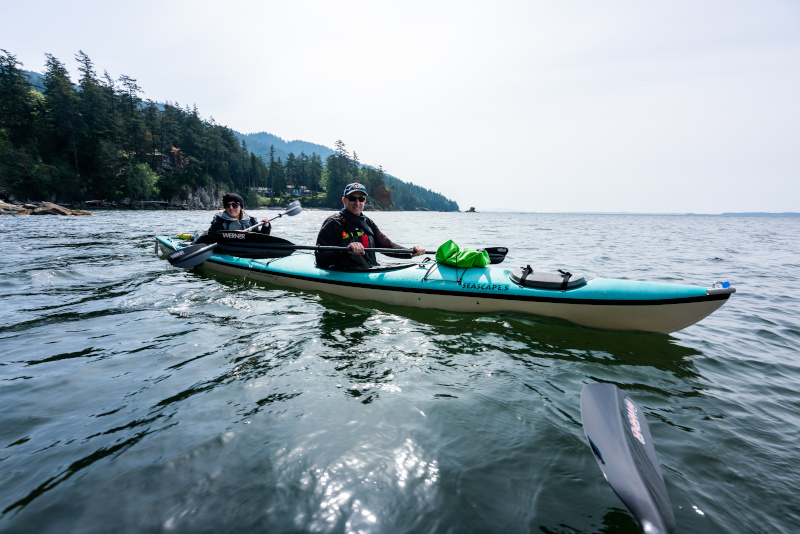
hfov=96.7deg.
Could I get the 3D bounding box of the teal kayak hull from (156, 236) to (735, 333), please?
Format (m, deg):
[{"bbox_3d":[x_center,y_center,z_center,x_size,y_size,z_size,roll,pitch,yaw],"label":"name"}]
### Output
[{"bbox_3d":[-0.725,0.042,3.281,5.710,0.430,0.730,5,10,30],"label":"teal kayak hull"}]

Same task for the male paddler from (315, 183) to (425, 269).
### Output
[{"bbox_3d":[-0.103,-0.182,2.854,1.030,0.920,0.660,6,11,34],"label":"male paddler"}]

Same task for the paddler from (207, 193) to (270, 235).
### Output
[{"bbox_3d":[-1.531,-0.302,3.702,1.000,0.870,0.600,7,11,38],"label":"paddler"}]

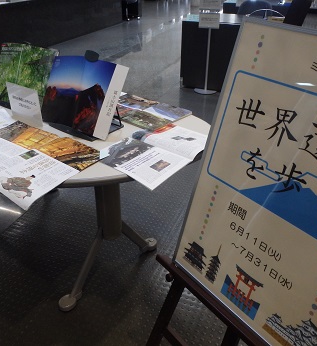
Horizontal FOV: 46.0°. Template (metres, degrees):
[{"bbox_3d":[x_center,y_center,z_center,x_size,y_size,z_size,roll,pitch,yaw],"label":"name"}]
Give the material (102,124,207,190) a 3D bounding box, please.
[{"bbox_3d":[0.021,-0.079,1.297,0.300,0.040,0.410,26,39,37],"label":"material"}]

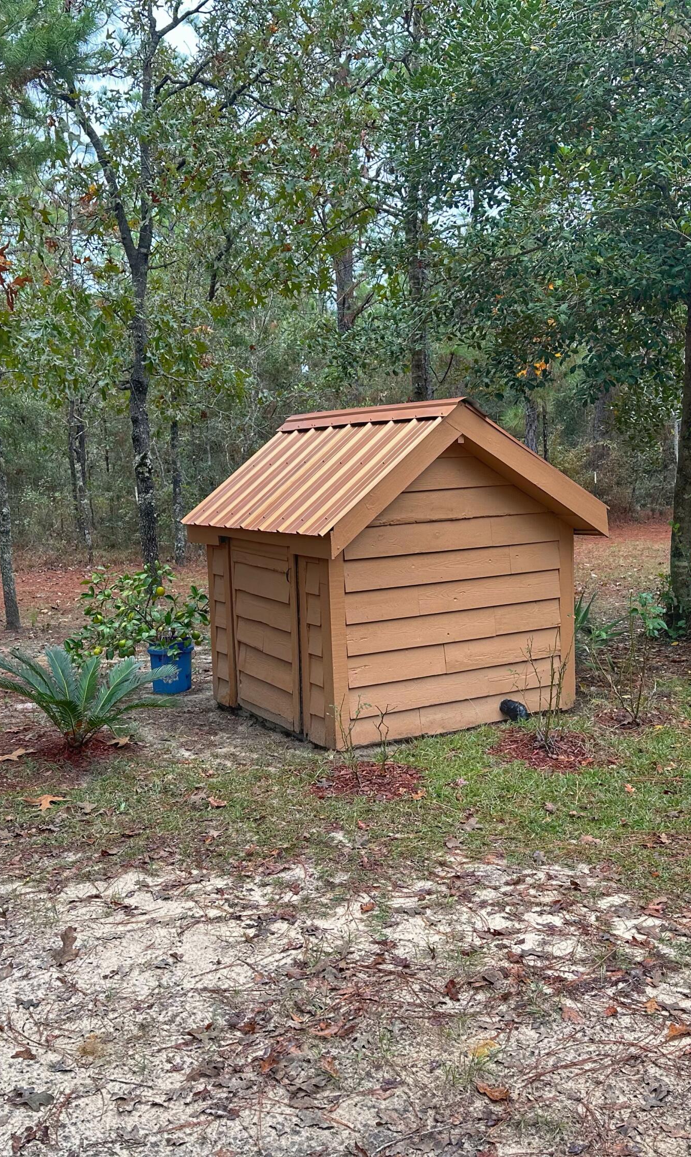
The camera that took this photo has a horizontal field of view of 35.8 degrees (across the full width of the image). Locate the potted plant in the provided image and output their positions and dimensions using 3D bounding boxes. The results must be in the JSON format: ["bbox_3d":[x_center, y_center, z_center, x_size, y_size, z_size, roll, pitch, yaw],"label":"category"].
[{"bbox_3d":[-1.359,0.328,7.074,0.920,0.870,0.750,-3,6,-9],"label":"potted plant"}]

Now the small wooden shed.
[{"bbox_3d":[0.234,-0.125,6.438,1.789,1.772,1.922,-6,7,-30],"label":"small wooden shed"}]

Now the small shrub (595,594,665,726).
[{"bbox_3d":[1.562,0.433,5.827,0.360,0.700,0.360,-1,6,15],"label":"small shrub"}]

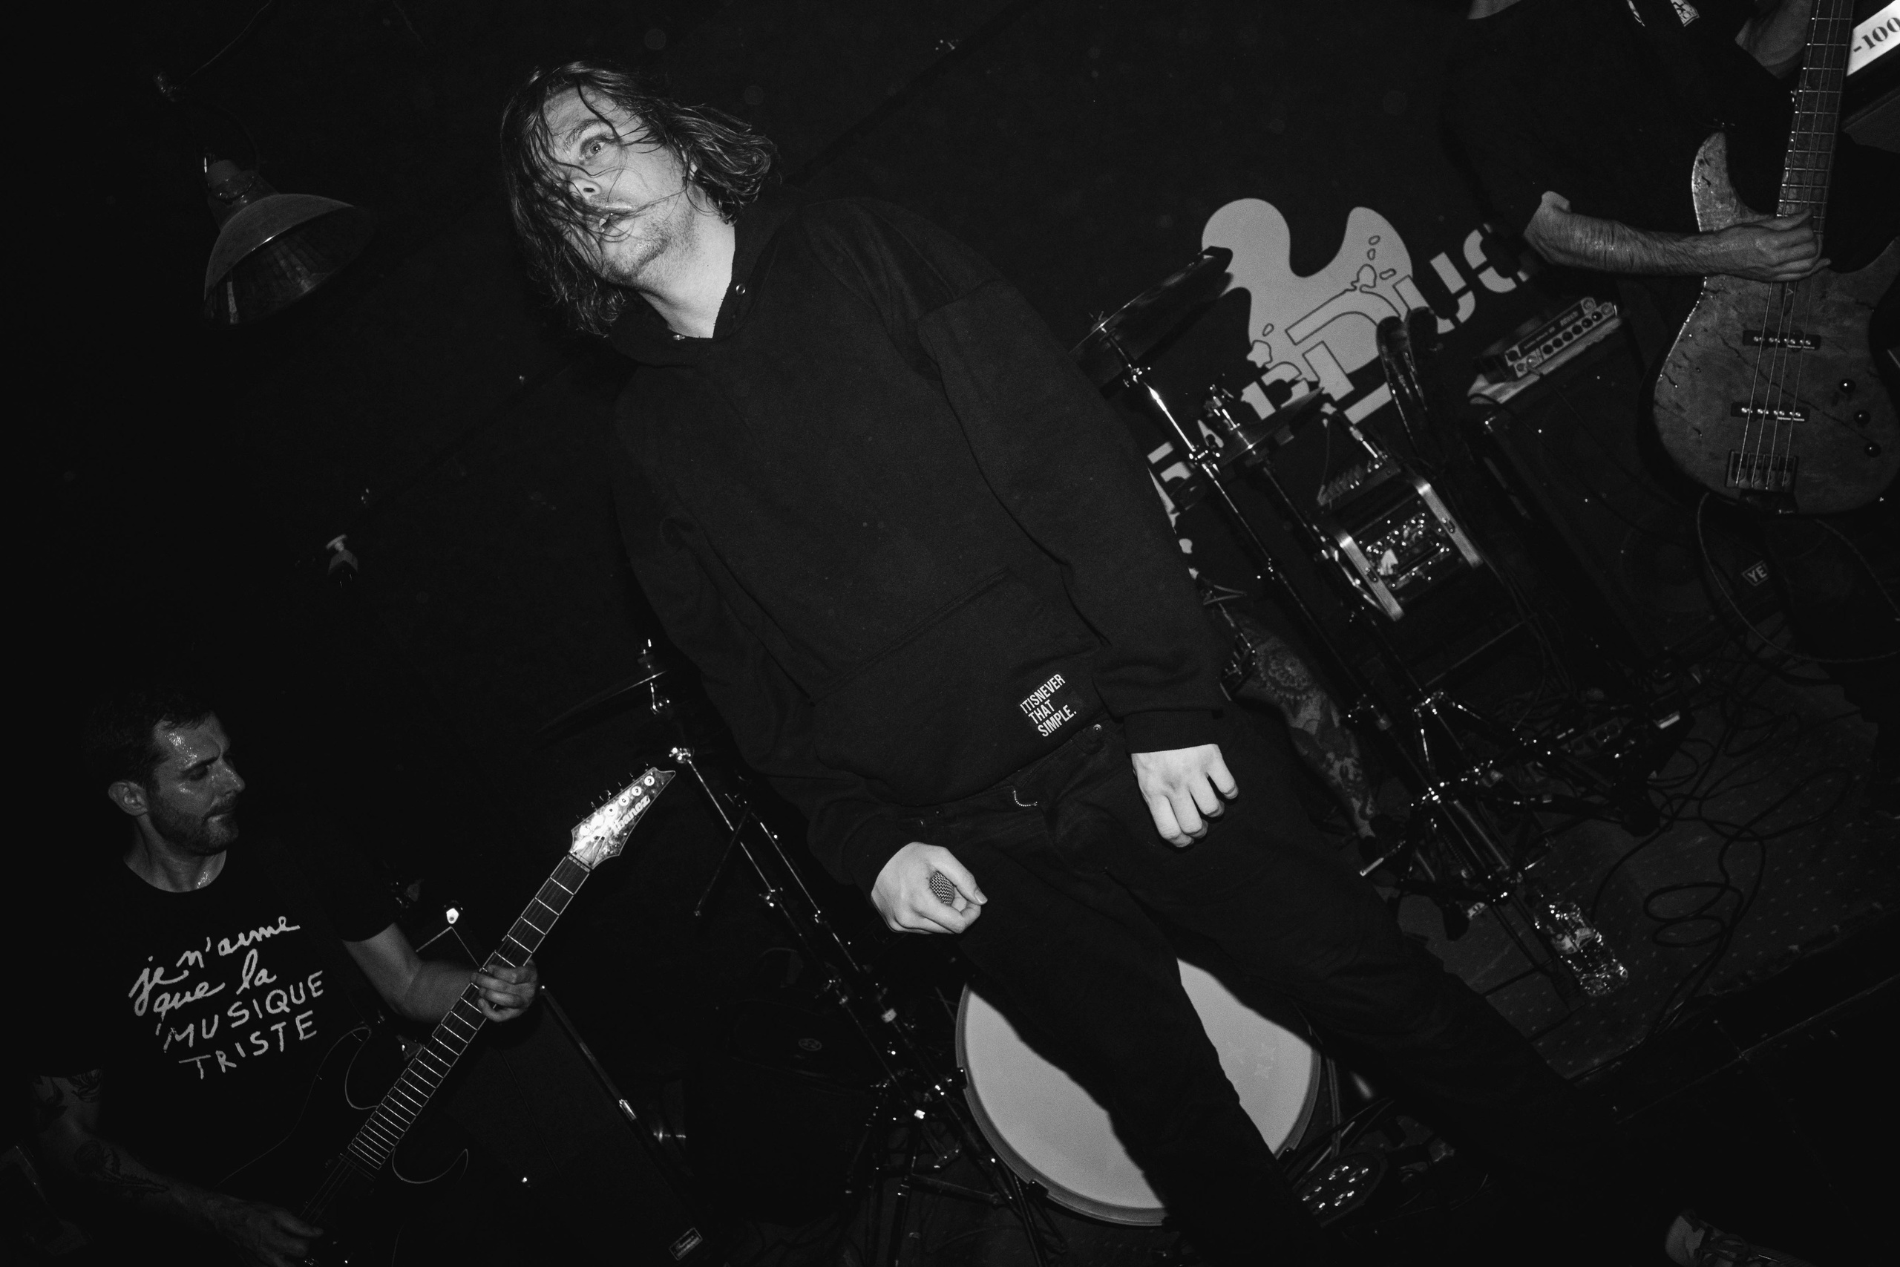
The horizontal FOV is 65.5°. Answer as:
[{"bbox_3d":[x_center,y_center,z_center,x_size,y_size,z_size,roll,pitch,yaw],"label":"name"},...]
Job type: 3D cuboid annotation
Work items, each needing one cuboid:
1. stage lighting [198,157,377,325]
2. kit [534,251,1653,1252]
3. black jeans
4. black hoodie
[{"bbox_3d":[-1.304,-0.776,2.795,0.360,0.250,0.360,-34,-2,0],"label":"stage lighting"},{"bbox_3d":[0.245,0.215,2.711,1.570,1.220,1.250,-35,-2,11],"label":"kit"},{"bbox_3d":[0.375,0.457,1.542,0.520,0.960,0.420,-35,-2,8],"label":"black jeans"},{"bbox_3d":[-0.055,-0.080,1.524,0.510,0.720,0.350,-35,-2,13],"label":"black hoodie"}]

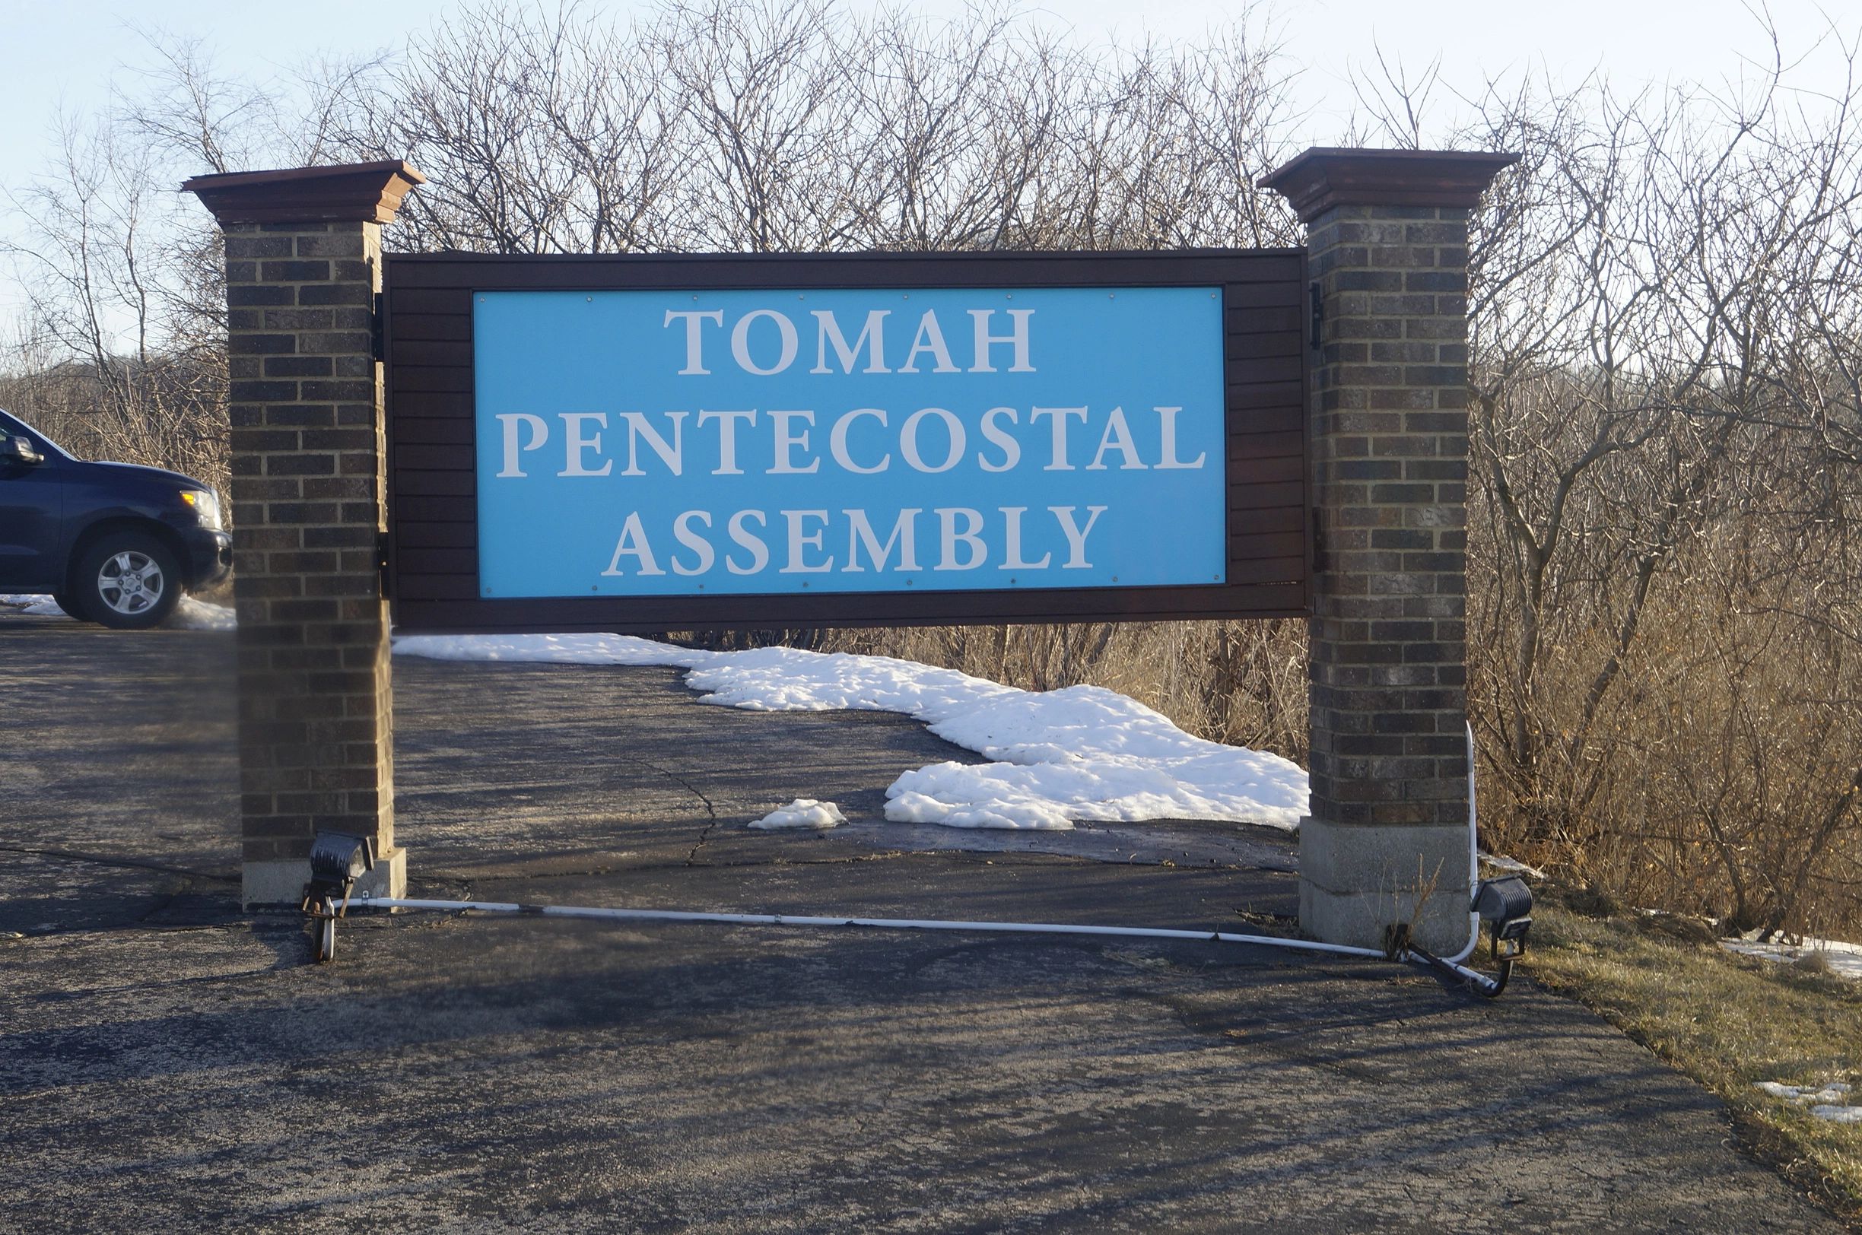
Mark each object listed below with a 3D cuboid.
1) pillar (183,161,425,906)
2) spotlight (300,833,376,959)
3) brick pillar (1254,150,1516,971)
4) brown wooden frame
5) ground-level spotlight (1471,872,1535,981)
[{"bbox_3d":[-1.861,-0.230,7.013,0.630,2.186,0.630,-1,1,-6],"label":"pillar"},{"bbox_3d":[-1.556,0.731,6.100,0.165,0.335,0.125,0,1,39],"label":"spotlight"},{"bbox_3d":[1.427,-0.183,7.287,0.646,2.435,0.646,0,1,-4],"label":"brick pillar"},{"bbox_3d":[-0.233,-0.543,7.120,2.799,1.142,0.120,-1,1,-5],"label":"brown wooden frame"},{"bbox_3d":[1.613,0.880,6.550,0.160,0.305,0.115,-2,2,-45],"label":"ground-level spotlight"}]

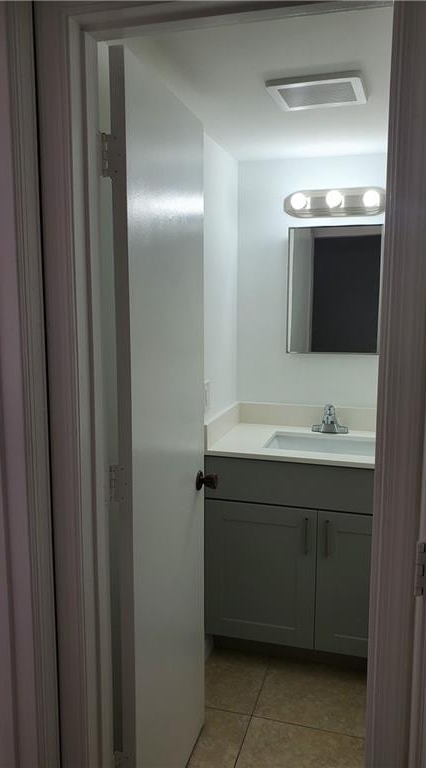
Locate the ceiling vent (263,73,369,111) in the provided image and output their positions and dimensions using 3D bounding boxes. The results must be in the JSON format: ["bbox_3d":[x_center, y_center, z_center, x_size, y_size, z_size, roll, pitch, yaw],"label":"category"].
[{"bbox_3d":[0.323,-0.875,1.742,0.265,0.022,0.240,2,8,16],"label":"ceiling vent"}]

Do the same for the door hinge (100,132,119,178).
[{"bbox_3d":[-0.230,-0.505,1.266,0.046,0.092,0.028,2,8,16],"label":"door hinge"}]

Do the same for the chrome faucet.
[{"bbox_3d":[0.520,0.158,2.559,0.164,0.132,0.130,2,8,16],"label":"chrome faucet"}]

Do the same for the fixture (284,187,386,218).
[{"bbox_3d":[0.528,-0.789,2.491,0.457,0.119,0.130,2,8,16],"label":"fixture"}]

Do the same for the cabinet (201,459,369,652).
[{"bbox_3d":[0.483,0.700,2.493,0.910,0.885,0.545,2,8,16],"label":"cabinet"}]

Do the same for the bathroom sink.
[{"bbox_3d":[0.469,0.317,2.405,0.475,0.145,0.325,2,8,16],"label":"bathroom sink"}]

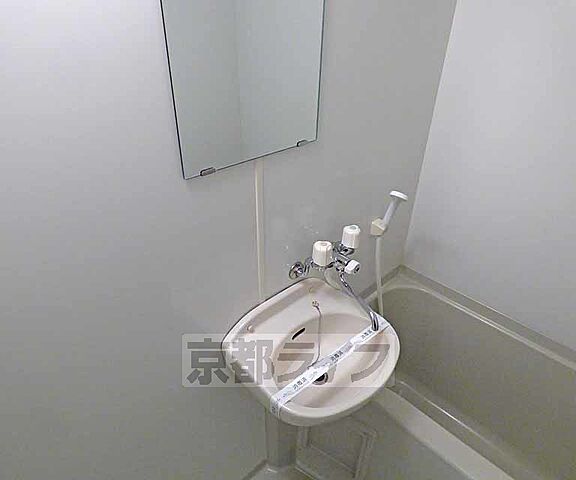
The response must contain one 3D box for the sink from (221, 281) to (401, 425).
[{"bbox_3d":[0.070,0.309,0.878,0.375,0.160,0.361,-27,41,-37],"label":"sink"}]

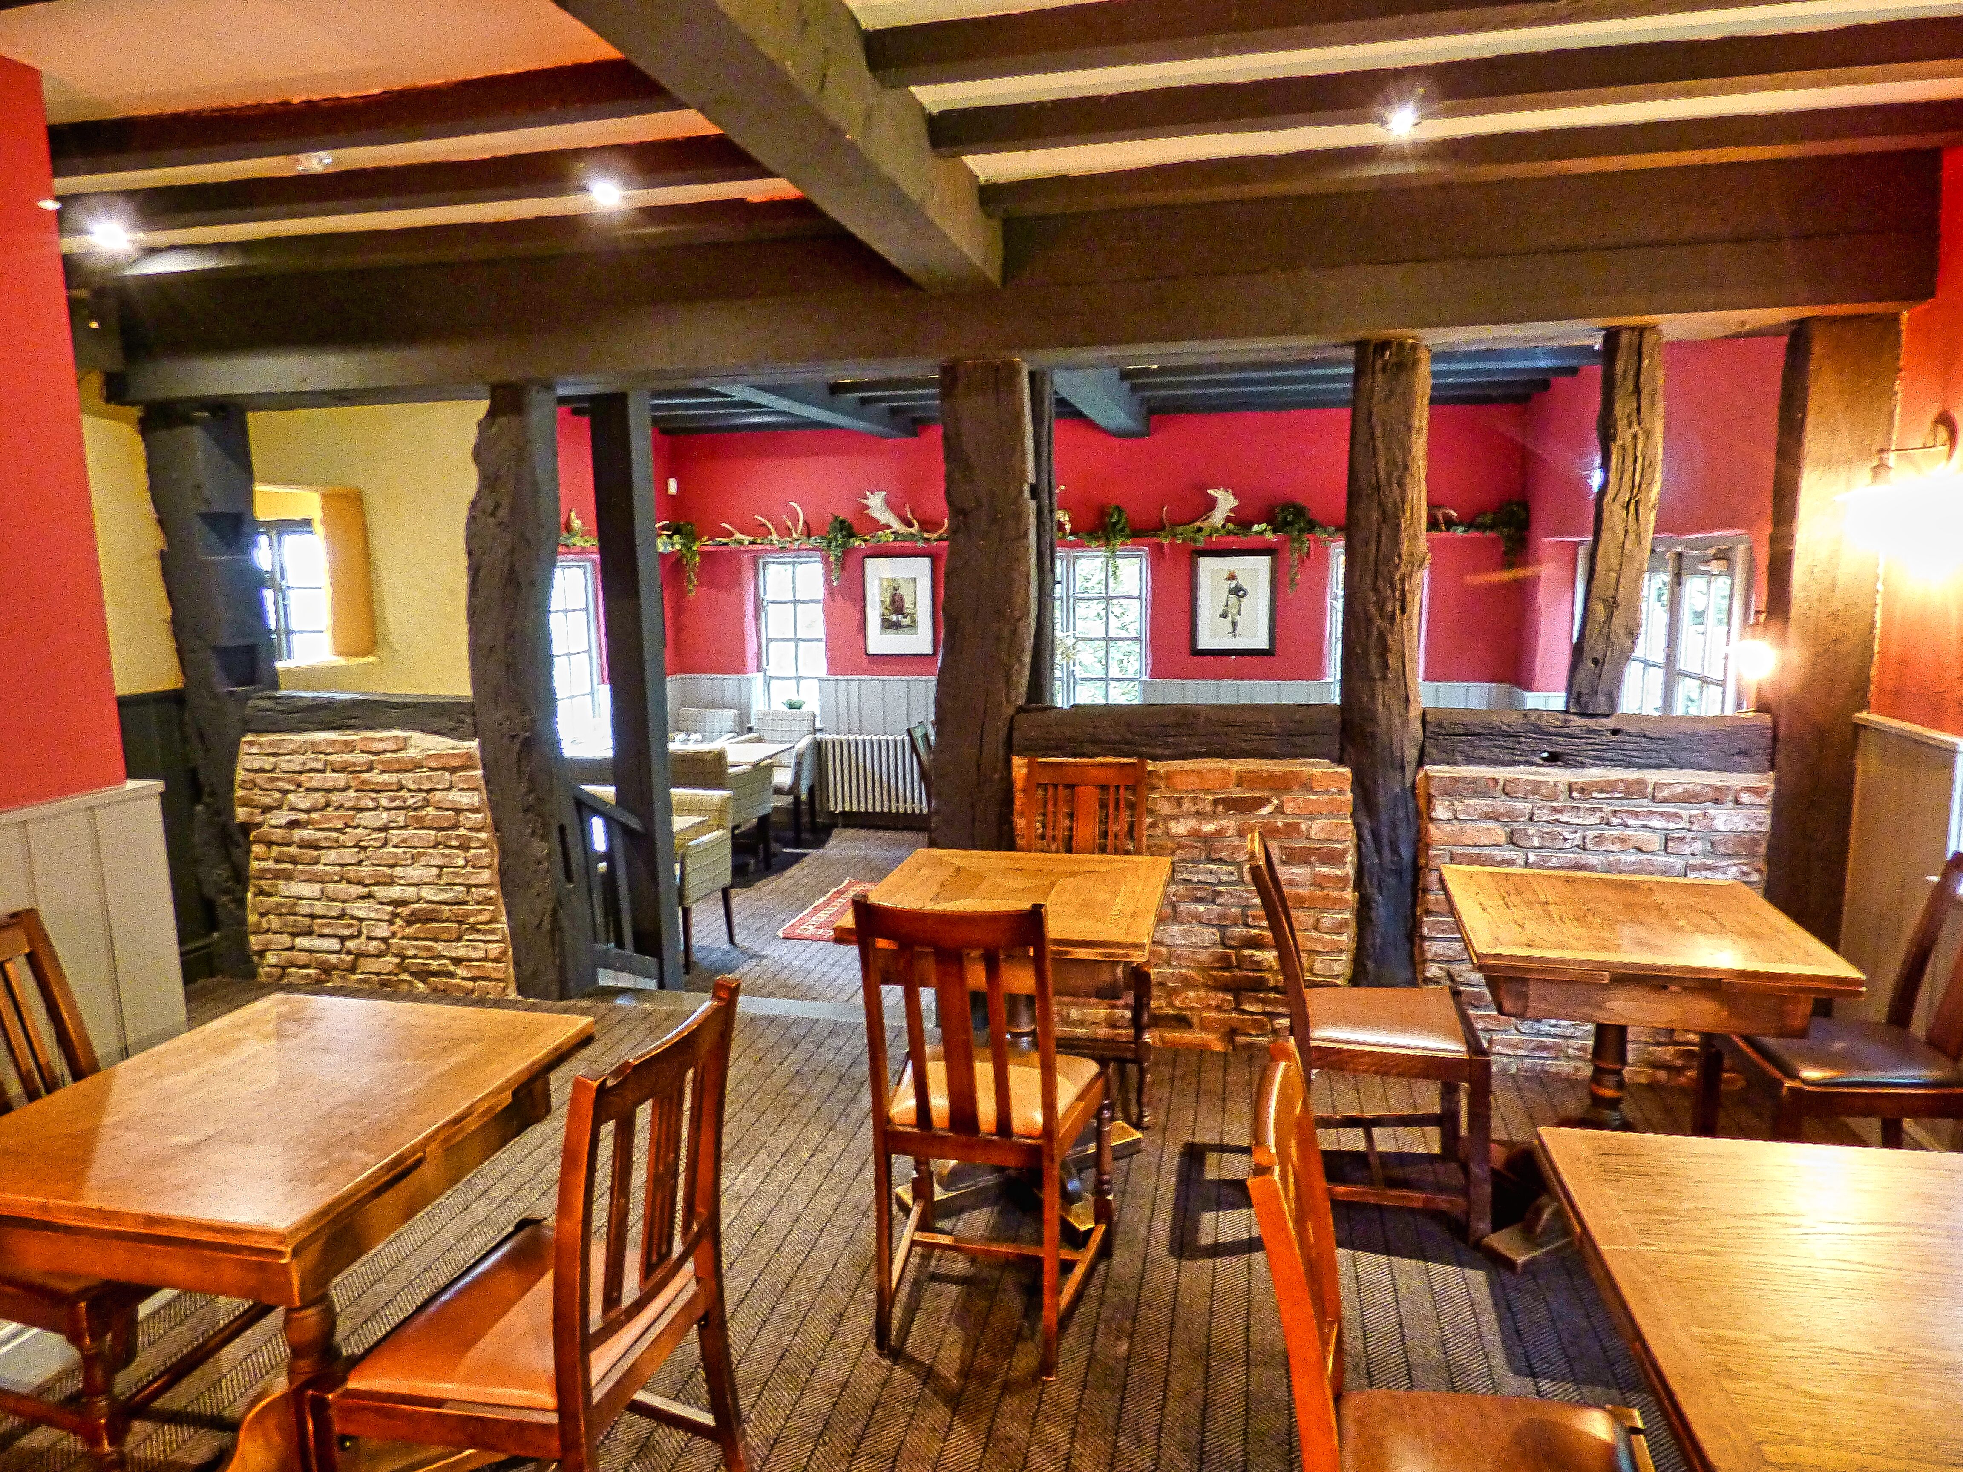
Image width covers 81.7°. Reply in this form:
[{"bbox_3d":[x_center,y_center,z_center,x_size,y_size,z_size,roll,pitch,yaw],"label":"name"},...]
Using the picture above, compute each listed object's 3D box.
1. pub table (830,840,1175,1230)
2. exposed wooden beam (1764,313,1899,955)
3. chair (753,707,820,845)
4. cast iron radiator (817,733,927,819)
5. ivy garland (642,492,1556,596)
[{"bbox_3d":[0.094,0.768,2.917,0.723,0.760,0.698,1,9,13],"label":"pub table"},{"bbox_3d":[2.390,-0.041,3.279,0.227,2.216,0.177,1,9,12],"label":"exposed wooden beam"},{"bbox_3d":[-1.445,0.321,8.114,0.502,0.906,0.552,1,9,12],"label":"chair"},{"bbox_3d":[-0.732,0.284,8.344,0.867,0.621,0.148,1,9,12],"label":"cast iron radiator"},{"bbox_3d":[0.502,-1.290,7.790,6.008,0.690,0.246,1,9,12],"label":"ivy garland"}]

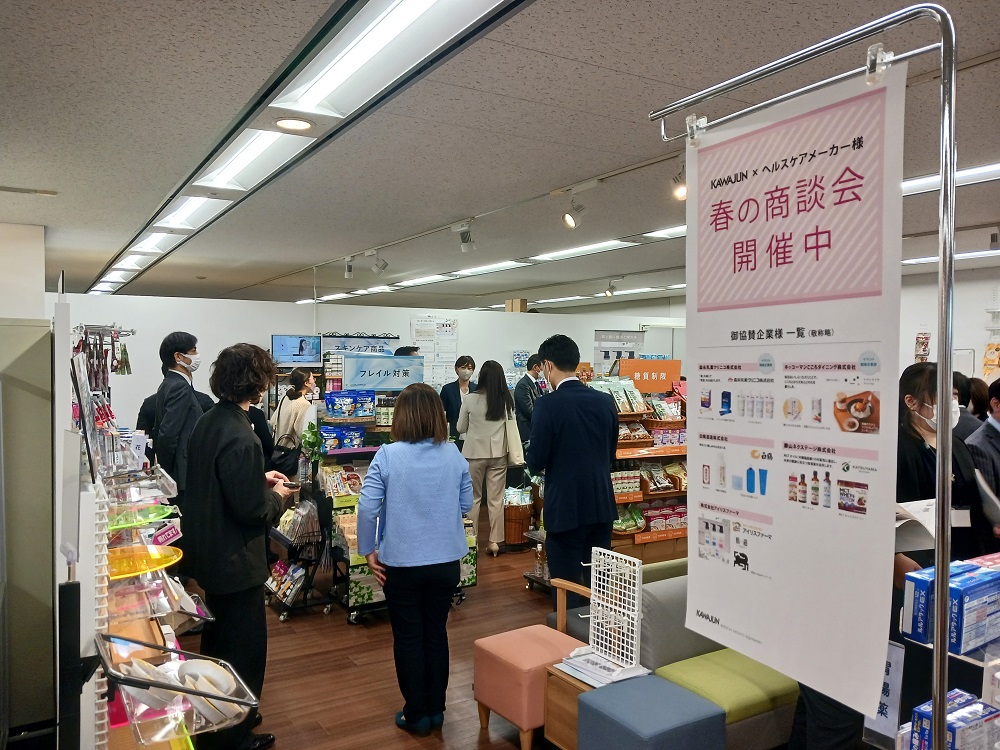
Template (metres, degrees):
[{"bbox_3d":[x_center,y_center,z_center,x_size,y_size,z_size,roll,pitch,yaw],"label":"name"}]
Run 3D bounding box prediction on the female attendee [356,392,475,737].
[{"bbox_3d":[-0.391,0.816,3.586,0.500,1.560,0.330,0,1,-14],"label":"female attendee"}]

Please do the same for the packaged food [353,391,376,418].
[{"bbox_3d":[-0.922,0.197,5.330,0.150,0.178,0.060,-1,2,-31],"label":"packaged food"}]

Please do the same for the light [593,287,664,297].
[{"bbox_3d":[1.933,-1.246,11.437,0.300,0.090,1.230,-1,2,-31],"label":"light"}]

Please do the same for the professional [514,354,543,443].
[{"bbox_3d":[0.348,0.646,8.217,0.330,1.720,0.500,1,1,18],"label":"professional"}]

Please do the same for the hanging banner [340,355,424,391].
[{"bbox_3d":[-0.811,-0.010,5.533,0.609,0.250,0.020,0,1,-31],"label":"hanging banner"}]

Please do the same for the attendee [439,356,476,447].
[{"bbox_3d":[-0.319,0.659,7.018,0.450,1.630,0.290,0,1,-9],"label":"attendee"}]

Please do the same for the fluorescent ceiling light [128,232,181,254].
[{"bbox_3d":[-2.887,-1.134,6.556,0.294,0.085,1.242,0,1,-31],"label":"fluorescent ceiling light"}]

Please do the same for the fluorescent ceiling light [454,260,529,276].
[{"bbox_3d":[-0.101,-1.155,8.253,0.294,0.085,1.242,0,1,-31],"label":"fluorescent ceiling light"}]

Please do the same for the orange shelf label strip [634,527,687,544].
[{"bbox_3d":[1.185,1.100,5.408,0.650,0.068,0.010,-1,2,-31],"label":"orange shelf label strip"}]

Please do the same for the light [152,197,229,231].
[{"bbox_3d":[-2.079,-1.099,5.226,0.300,0.090,1.230,-1,2,-31],"label":"light"}]

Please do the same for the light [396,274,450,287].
[{"bbox_3d":[-0.922,-1.186,9.608,0.294,0.085,1.242,0,1,-31],"label":"light"}]

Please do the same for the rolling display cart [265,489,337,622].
[{"bbox_3d":[-1.345,1.164,5.191,0.370,0.790,0.480,0,1,-31],"label":"rolling display cart"}]

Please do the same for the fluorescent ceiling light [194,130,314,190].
[{"bbox_3d":[-1.245,-1.071,3.847,0.294,0.085,1.242,0,1,-31],"label":"fluorescent ceiling light"}]

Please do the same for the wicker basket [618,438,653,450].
[{"bbox_3d":[0.824,0.463,5.330,0.360,0.080,0.270,-1,2,-31],"label":"wicker basket"}]

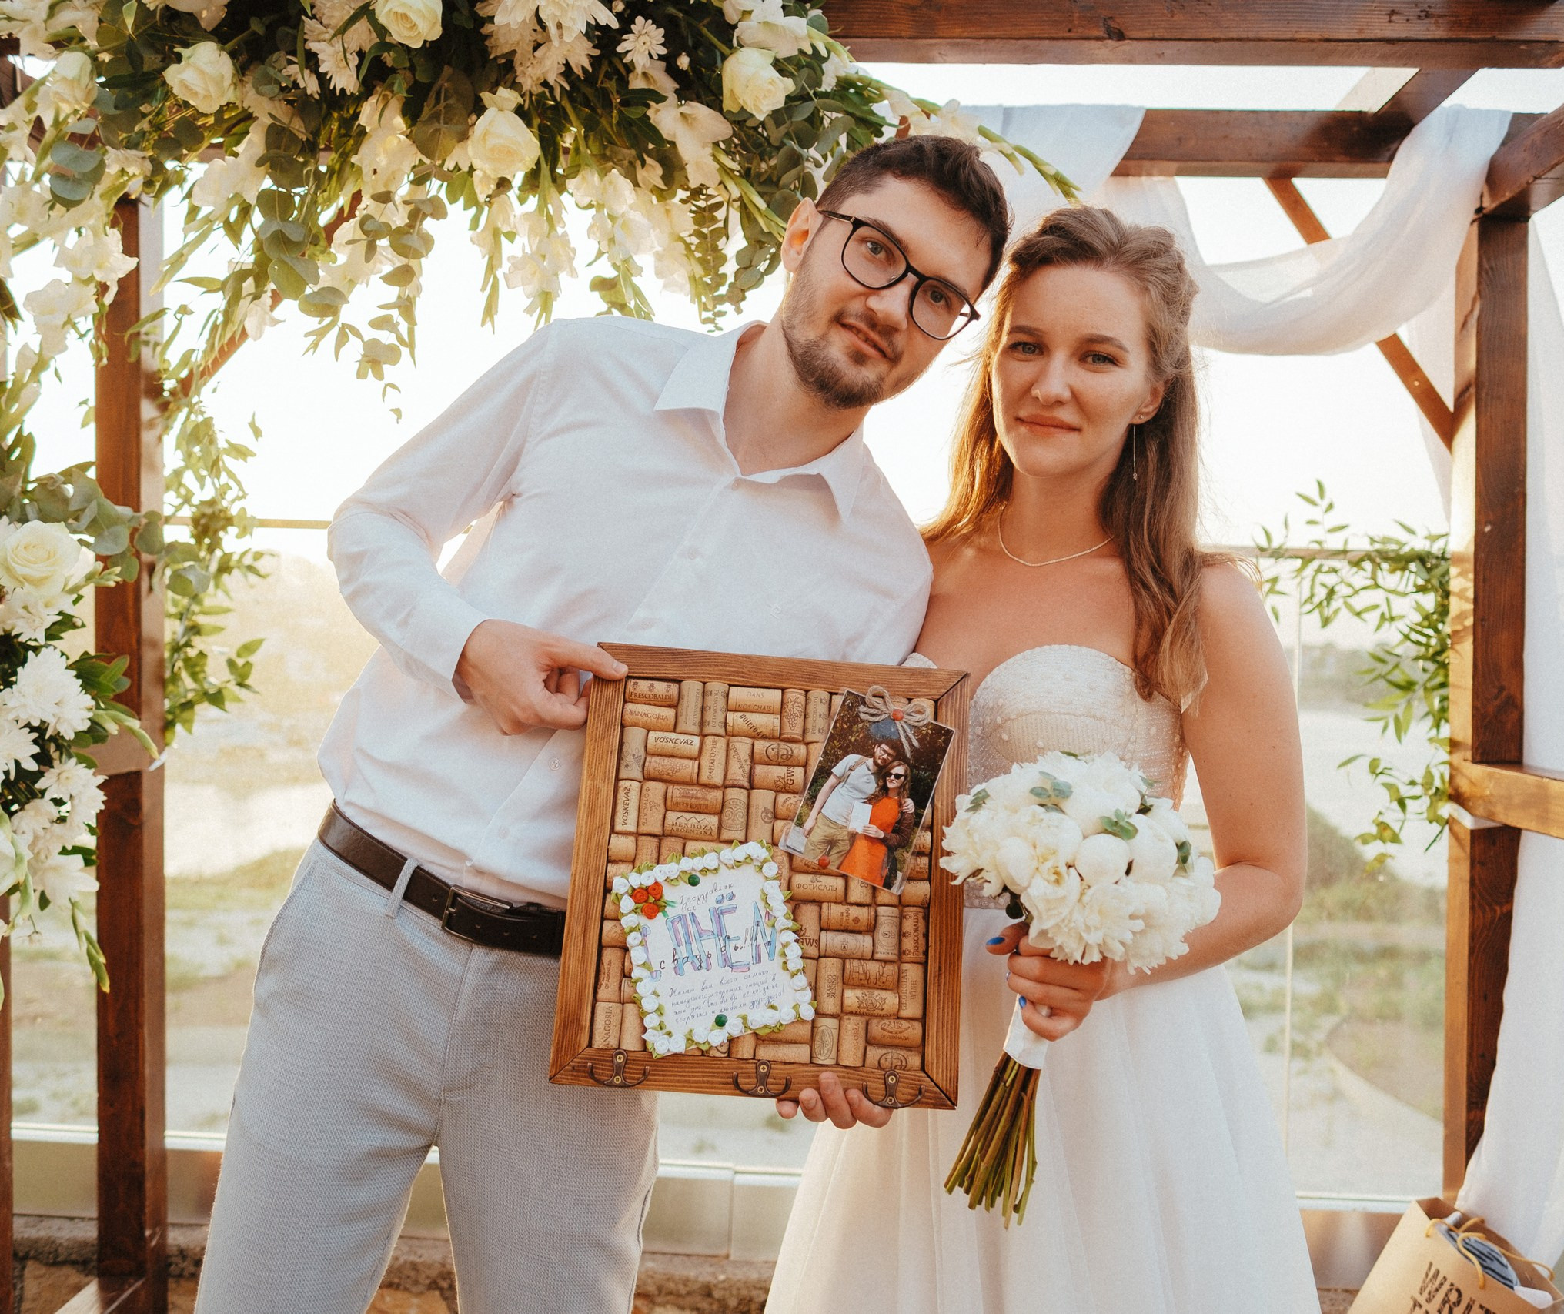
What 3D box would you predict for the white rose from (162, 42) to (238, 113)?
[{"bbox_3d":[-0.673,-0.670,1.520,0.086,0.080,0.075,0,21,-3],"label":"white rose"}]

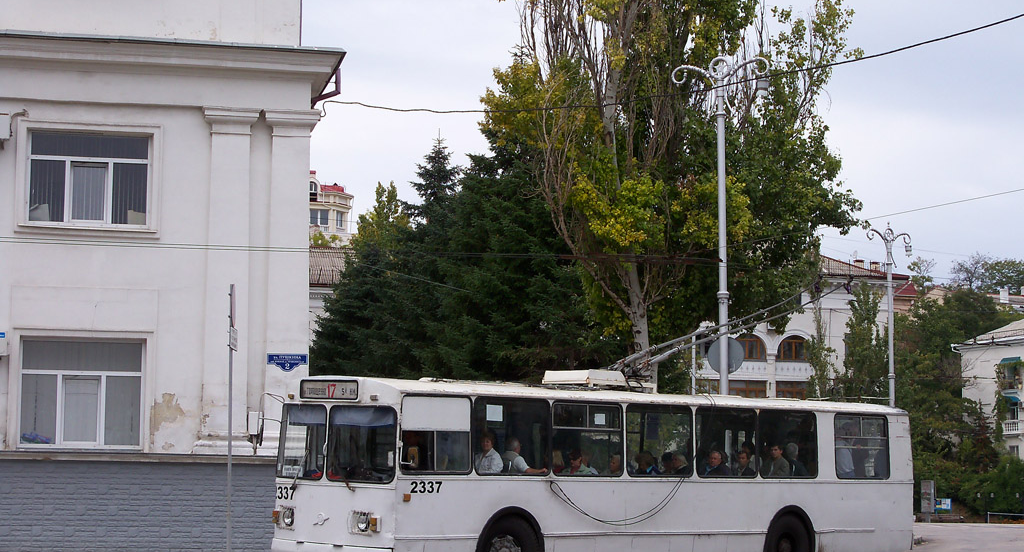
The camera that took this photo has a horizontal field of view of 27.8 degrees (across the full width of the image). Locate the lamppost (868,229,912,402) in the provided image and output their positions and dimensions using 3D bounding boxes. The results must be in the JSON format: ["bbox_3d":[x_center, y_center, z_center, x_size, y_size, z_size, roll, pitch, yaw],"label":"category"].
[{"bbox_3d":[11.426,3.198,62.531,0.500,9.670,2.000,-5,-8,44],"label":"lamppost"}]

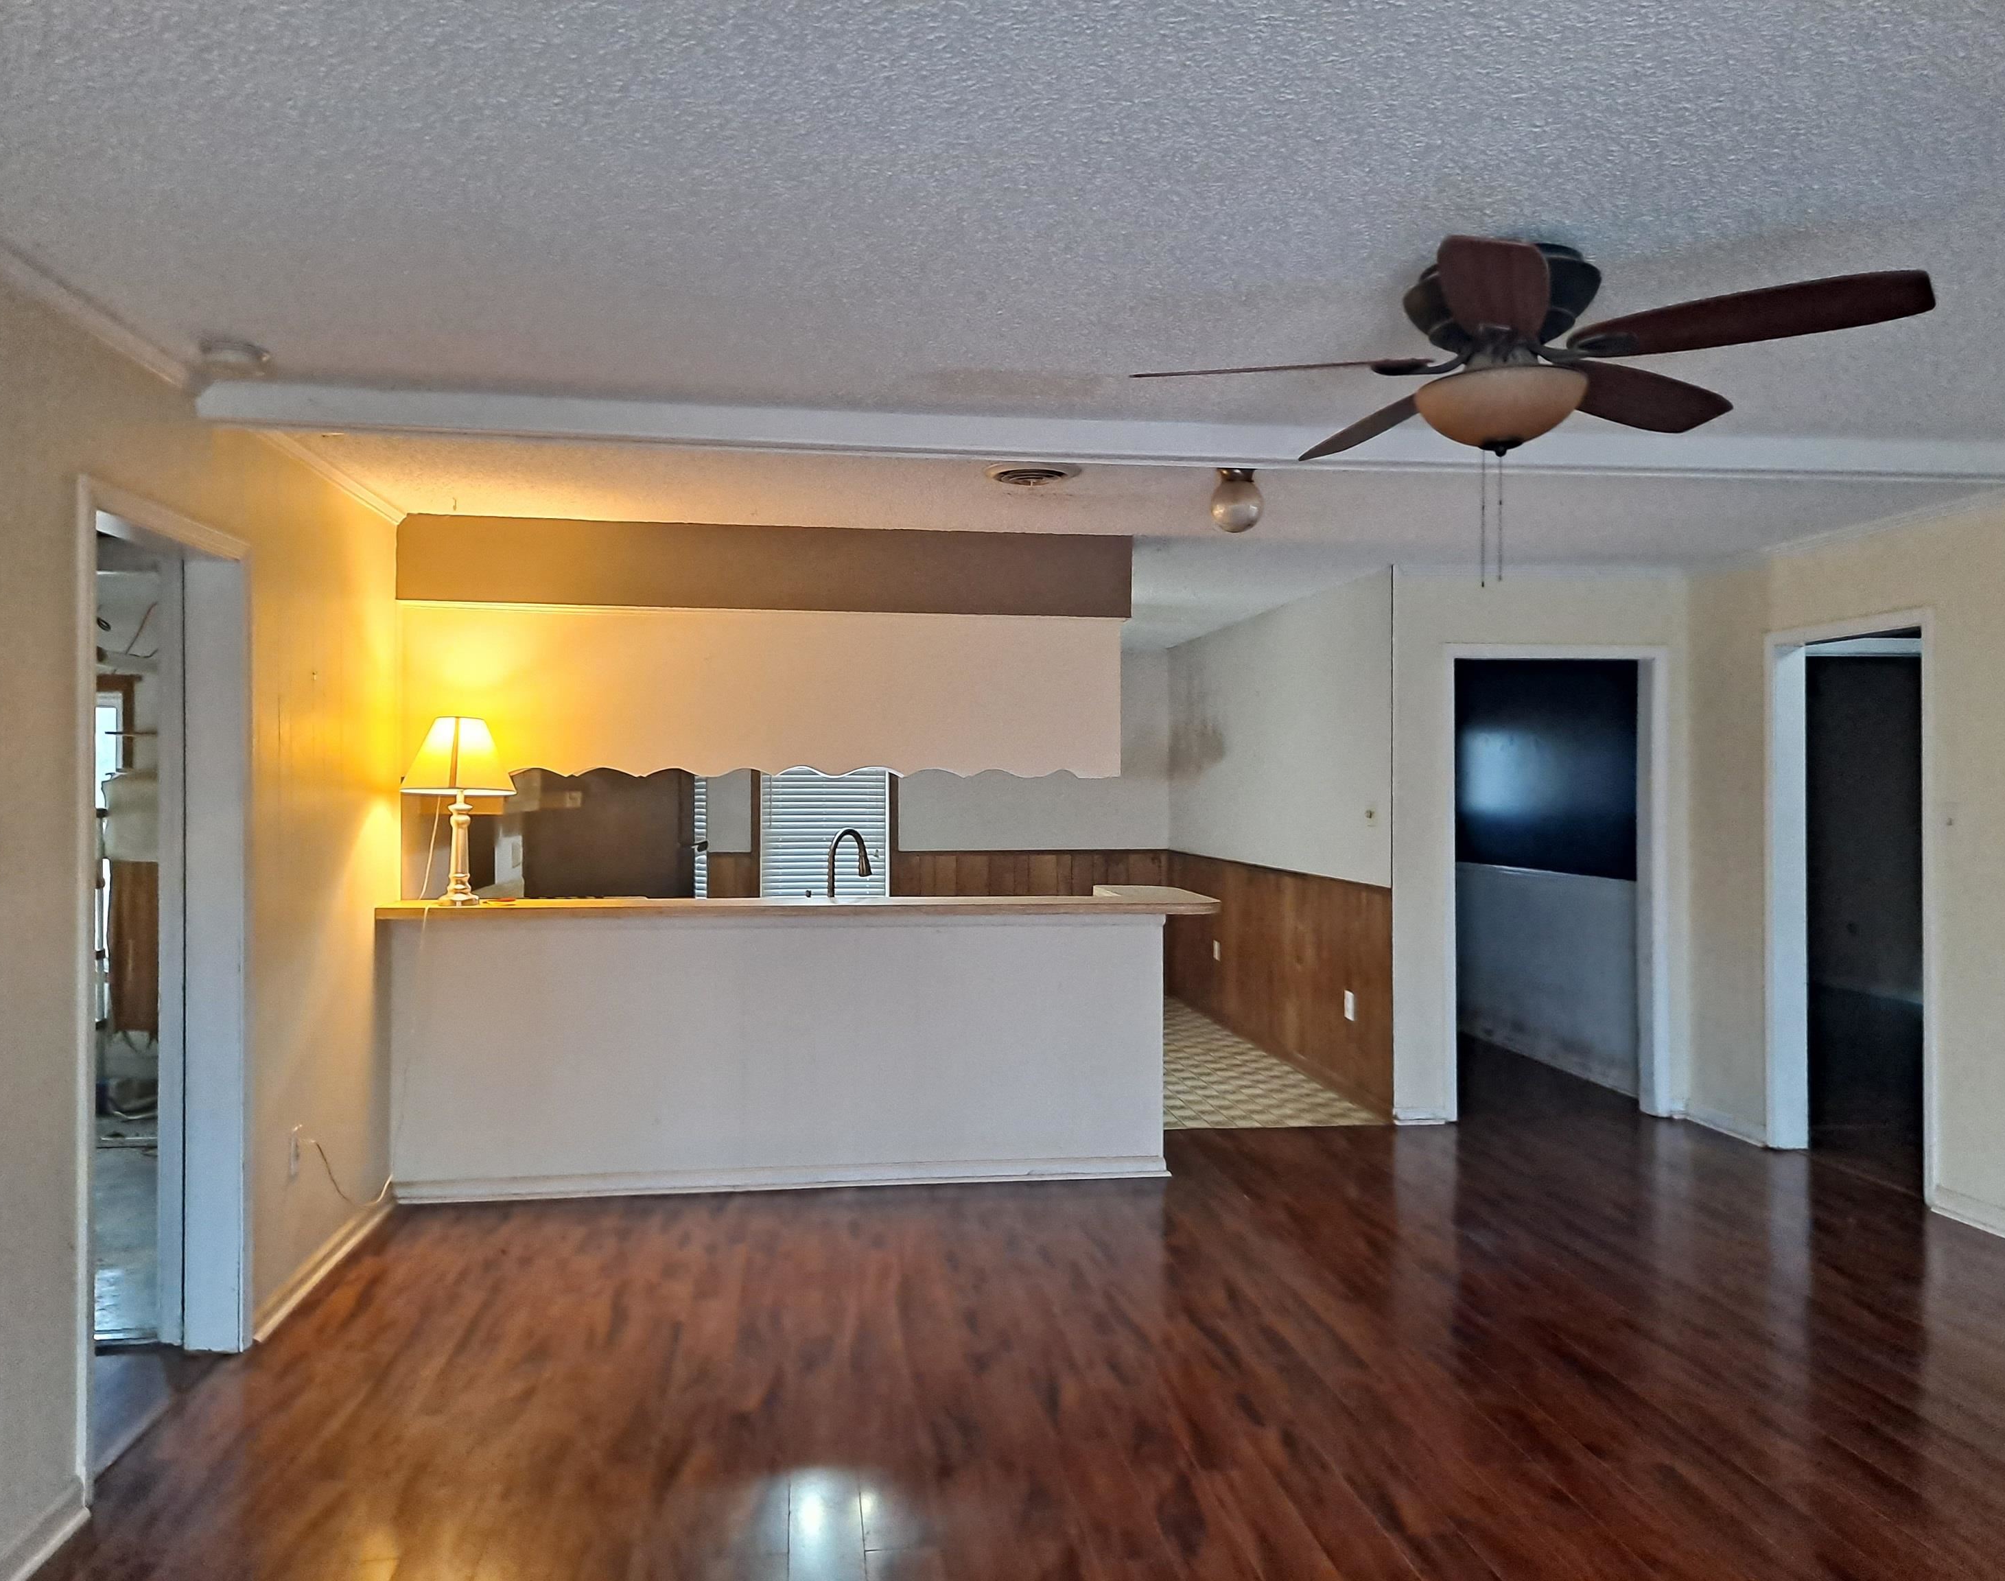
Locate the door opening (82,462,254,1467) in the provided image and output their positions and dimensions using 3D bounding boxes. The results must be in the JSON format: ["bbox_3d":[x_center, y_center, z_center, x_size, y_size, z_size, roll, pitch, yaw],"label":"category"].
[{"bbox_3d":[-1.973,0.410,3.502,0.155,2.087,0.970,0,0,-8],"label":"door opening"}]

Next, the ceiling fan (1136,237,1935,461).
[{"bbox_3d":[0.895,-0.782,2.713,1.290,0.389,1.280,0,0,-8],"label":"ceiling fan"}]

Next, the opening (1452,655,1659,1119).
[{"bbox_3d":[2.448,0.439,6.807,0.945,2.040,0.140,0,0,-8],"label":"opening"}]

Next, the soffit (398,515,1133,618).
[{"bbox_3d":[-0.851,-0.825,5.778,2.676,0.316,0.341,0,0,-7],"label":"soffit"}]

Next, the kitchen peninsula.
[{"bbox_3d":[-0.727,0.928,5.787,2.960,1.049,0.900,0,0,-8],"label":"kitchen peninsula"}]

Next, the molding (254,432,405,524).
[{"bbox_3d":[-2.043,-0.962,4.691,0.050,0.052,1.550,0,0,-8],"label":"molding"}]

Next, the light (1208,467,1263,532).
[{"bbox_3d":[0.698,-0.870,4.533,0.162,0.210,0.162,0,0,-8],"label":"light"}]

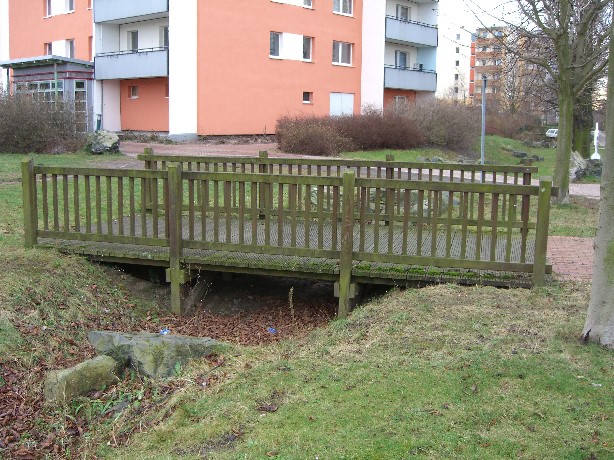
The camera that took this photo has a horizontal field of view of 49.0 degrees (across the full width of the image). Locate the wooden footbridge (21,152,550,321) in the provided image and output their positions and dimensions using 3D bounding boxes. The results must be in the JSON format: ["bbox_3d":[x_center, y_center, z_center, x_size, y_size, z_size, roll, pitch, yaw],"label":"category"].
[{"bbox_3d":[-0.149,-0.070,8.665,5.990,1.660,3.140,3,10,15],"label":"wooden footbridge"}]

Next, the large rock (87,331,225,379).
[{"bbox_3d":[-1.362,1.121,6.020,1.150,0.330,0.480,2,10,8],"label":"large rock"}]

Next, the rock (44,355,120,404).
[{"bbox_3d":[-1.858,1.247,5.600,0.580,0.250,0.340,-7,12,-39],"label":"rock"}]

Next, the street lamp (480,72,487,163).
[{"bbox_3d":[4.514,-2.505,17.112,0.130,2.810,0.130,1,9,0],"label":"street lamp"}]

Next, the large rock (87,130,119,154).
[{"bbox_3d":[-6.795,-2.912,22.500,1.050,0.750,0.900,1,9,0],"label":"large rock"}]

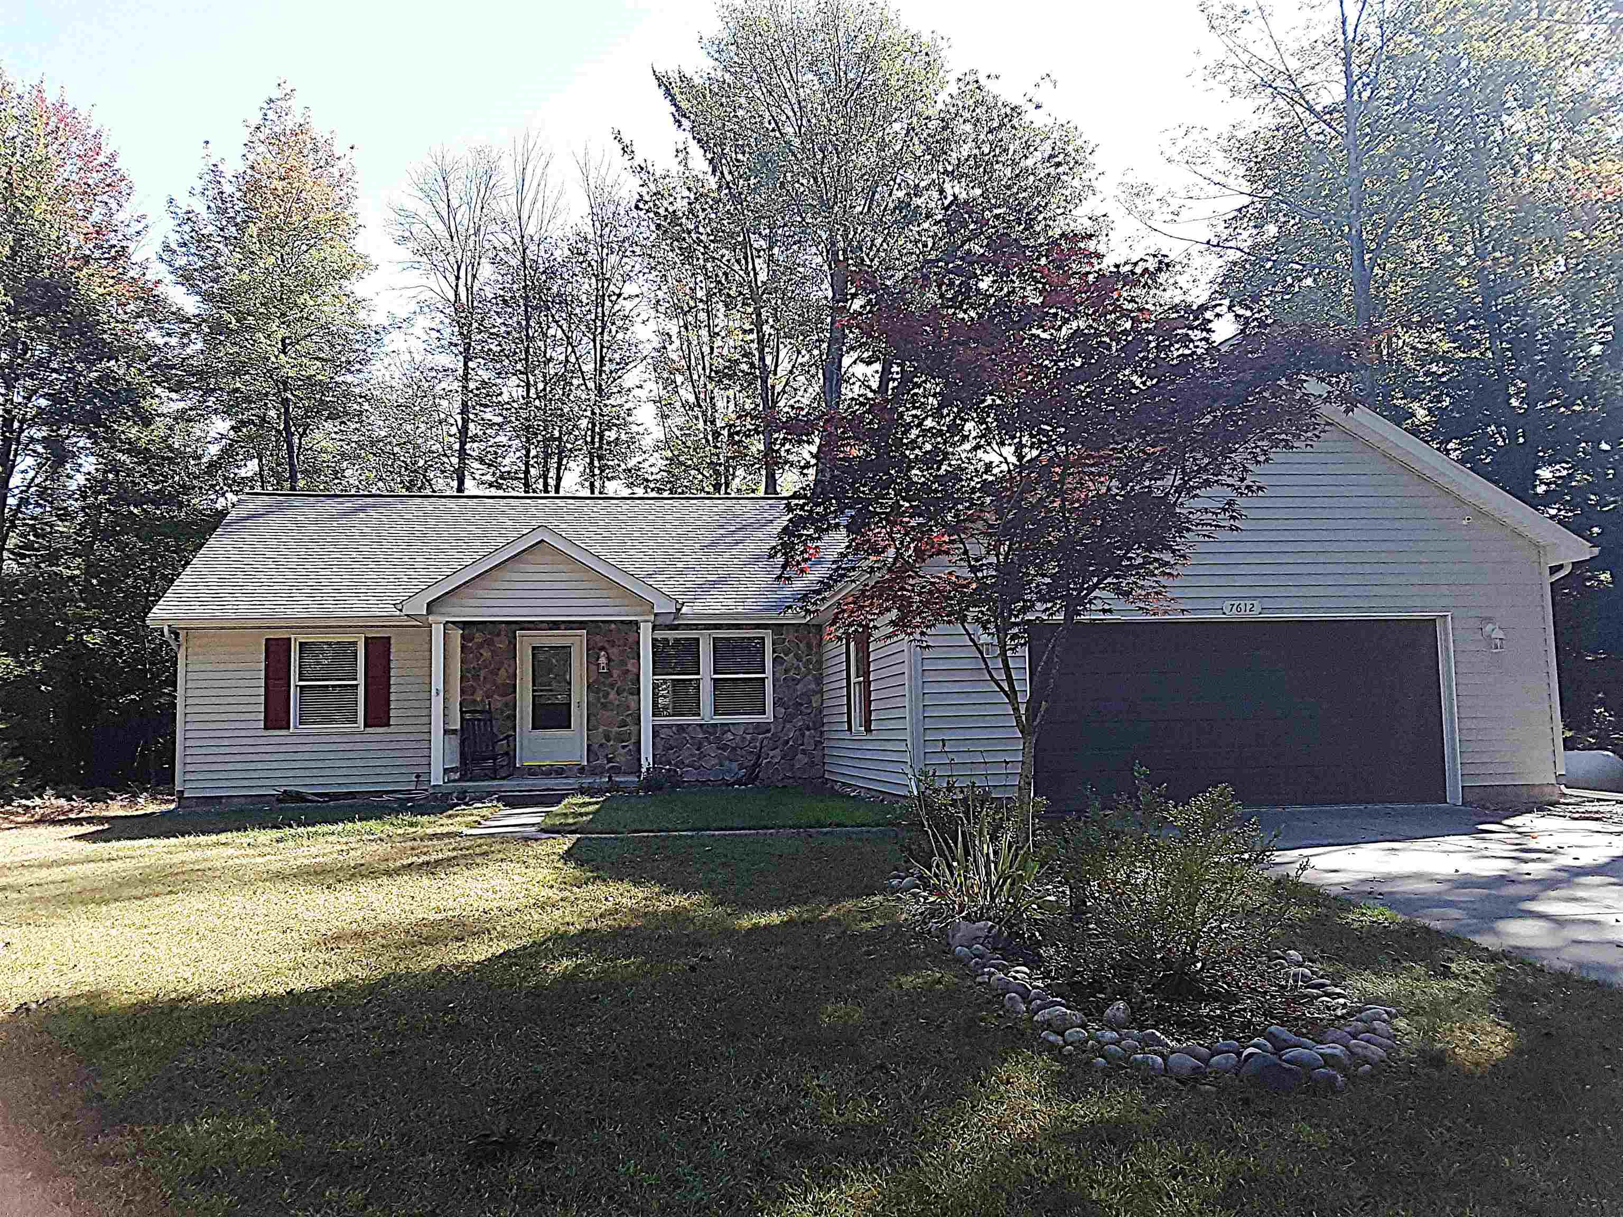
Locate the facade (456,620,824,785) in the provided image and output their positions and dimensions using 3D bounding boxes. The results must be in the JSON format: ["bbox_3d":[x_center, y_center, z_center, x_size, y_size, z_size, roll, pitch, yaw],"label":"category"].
[{"bbox_3d":[-2.724,1.610,21.421,5.920,2.630,0.300,0,-5,-7],"label":"facade"}]

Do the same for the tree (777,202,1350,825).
[{"bbox_3d":[2.085,-0.595,10.222,4.503,5.240,4.100,0,-5,-7],"label":"tree"}]

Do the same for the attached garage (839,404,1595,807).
[{"bbox_3d":[4.394,-0.014,18.335,8.200,5.300,7.800,0,-5,-7],"label":"attached garage"}]

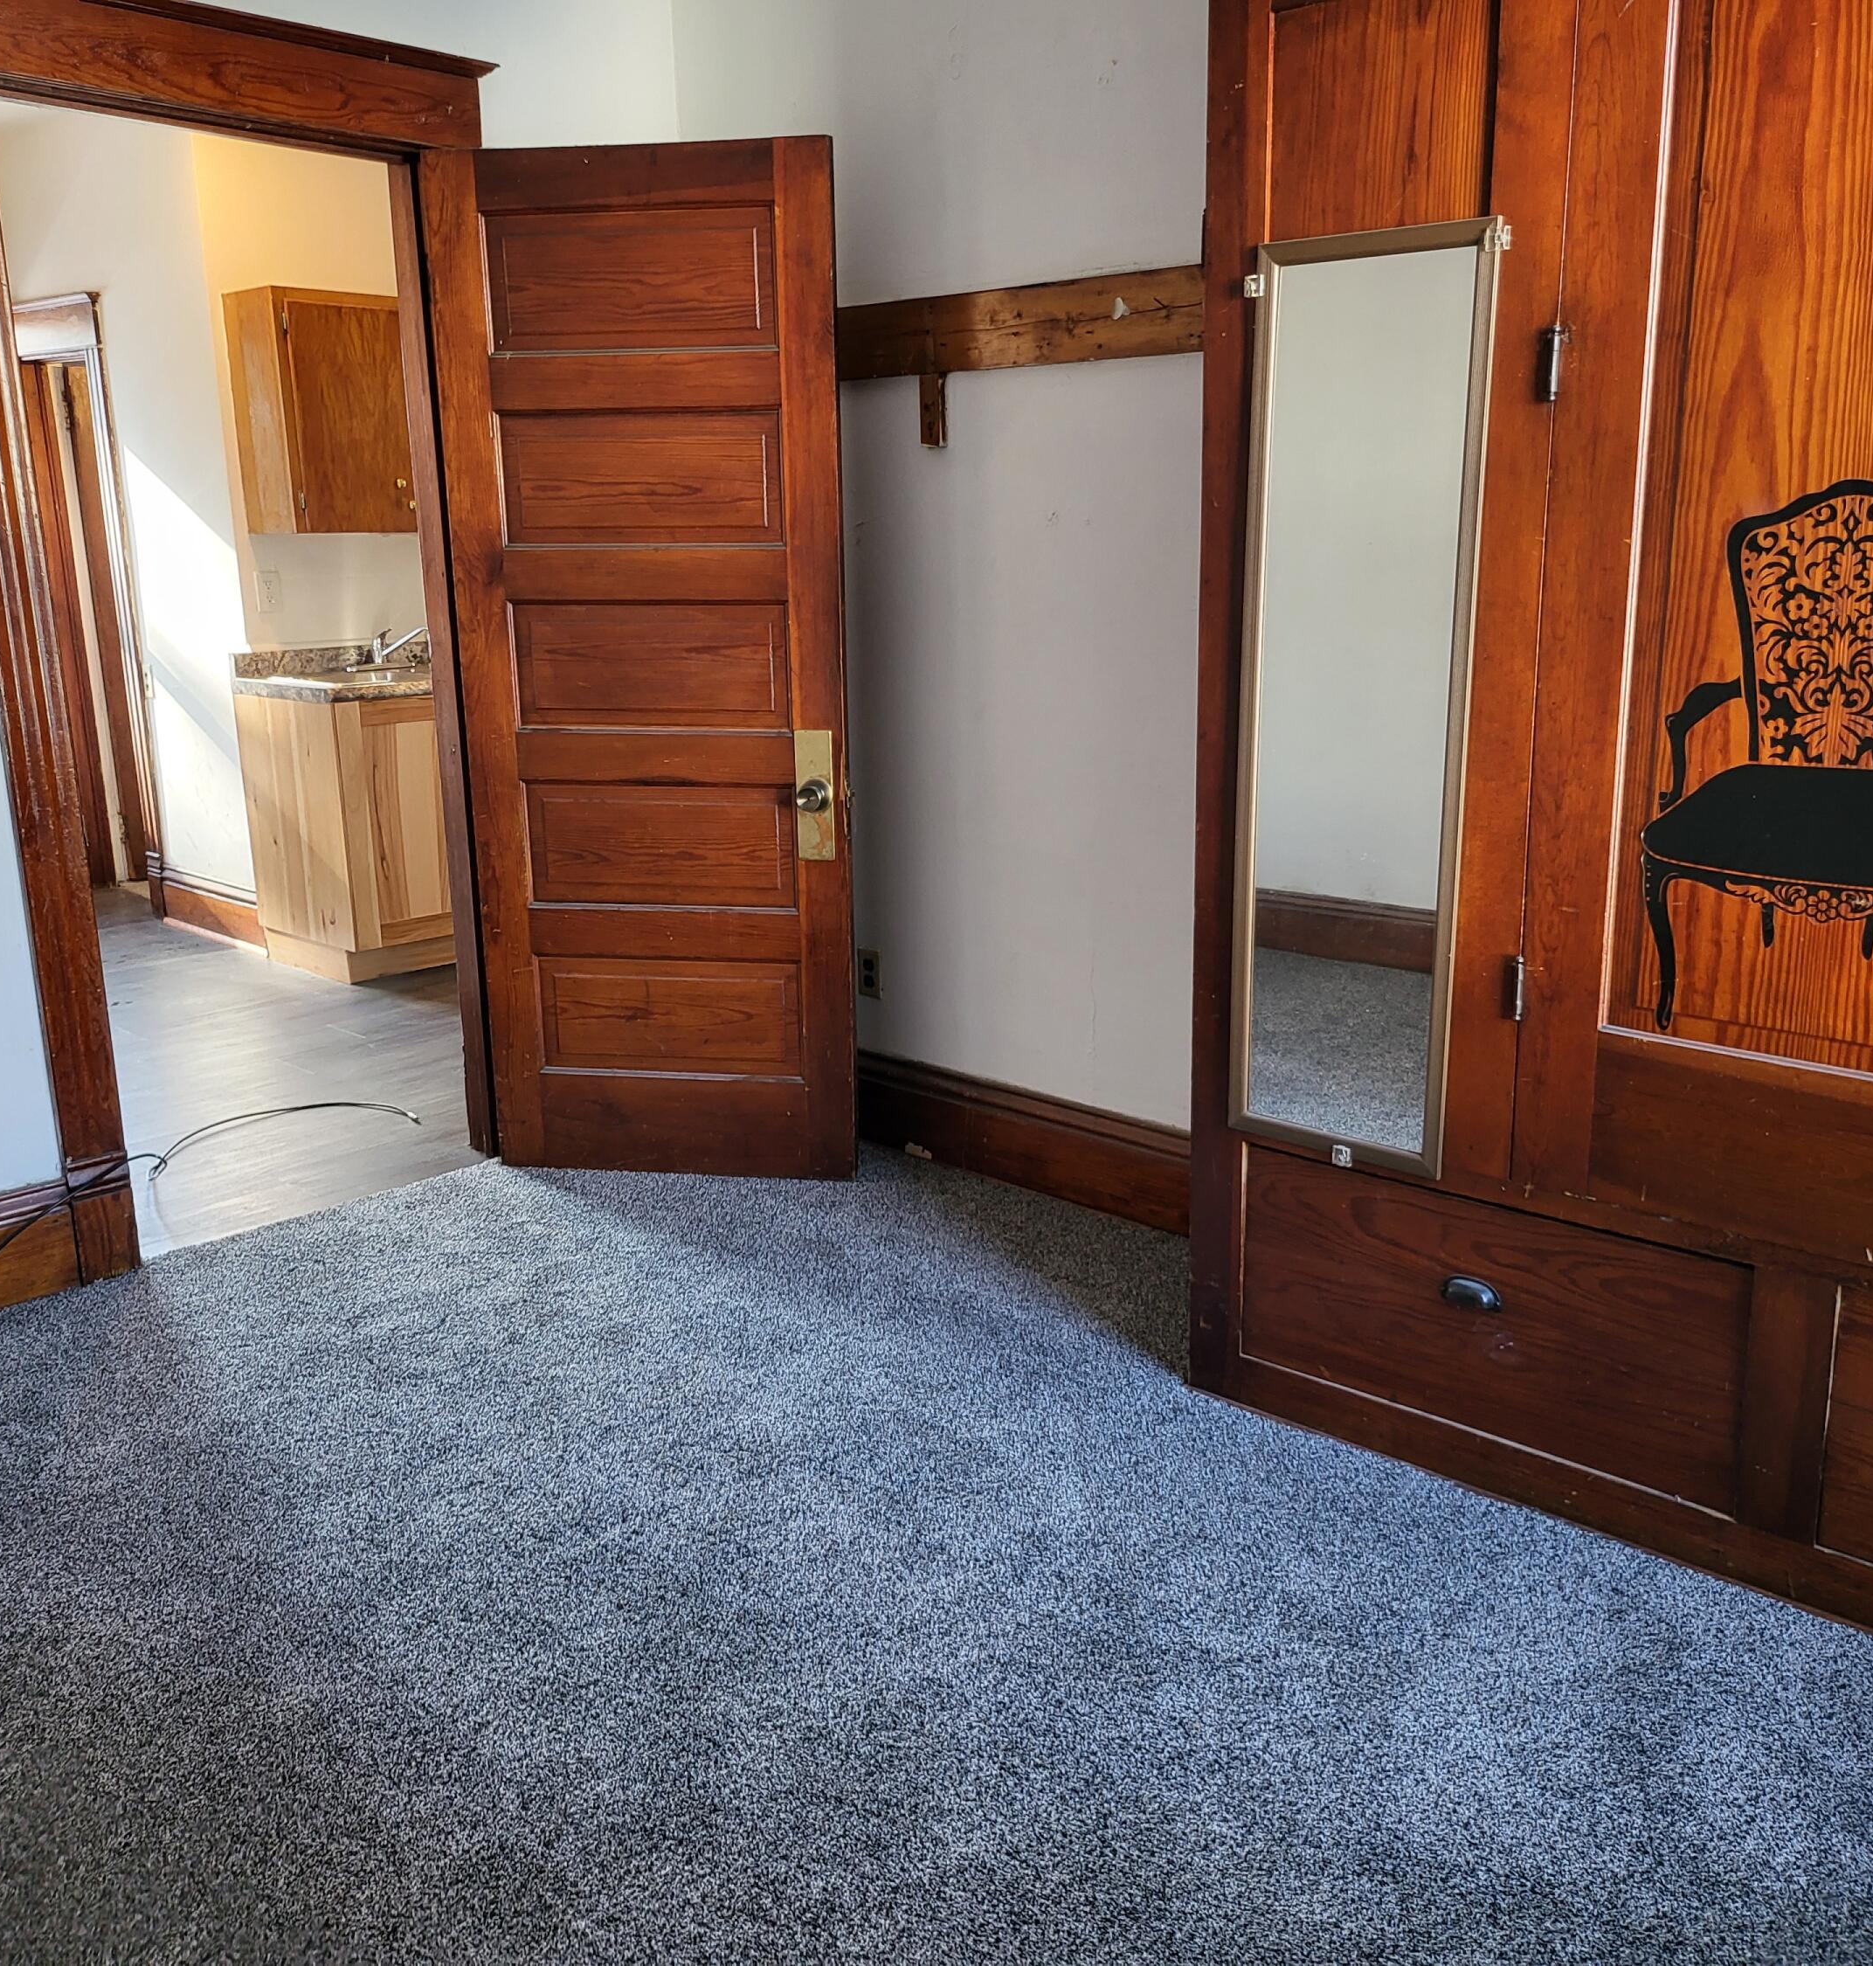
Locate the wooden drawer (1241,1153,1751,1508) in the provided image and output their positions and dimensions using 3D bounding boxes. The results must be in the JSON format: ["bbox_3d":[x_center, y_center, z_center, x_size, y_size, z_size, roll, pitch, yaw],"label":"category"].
[{"bbox_3d":[0.858,0.417,2.610,0.735,0.332,0.420,11,18,42],"label":"wooden drawer"}]

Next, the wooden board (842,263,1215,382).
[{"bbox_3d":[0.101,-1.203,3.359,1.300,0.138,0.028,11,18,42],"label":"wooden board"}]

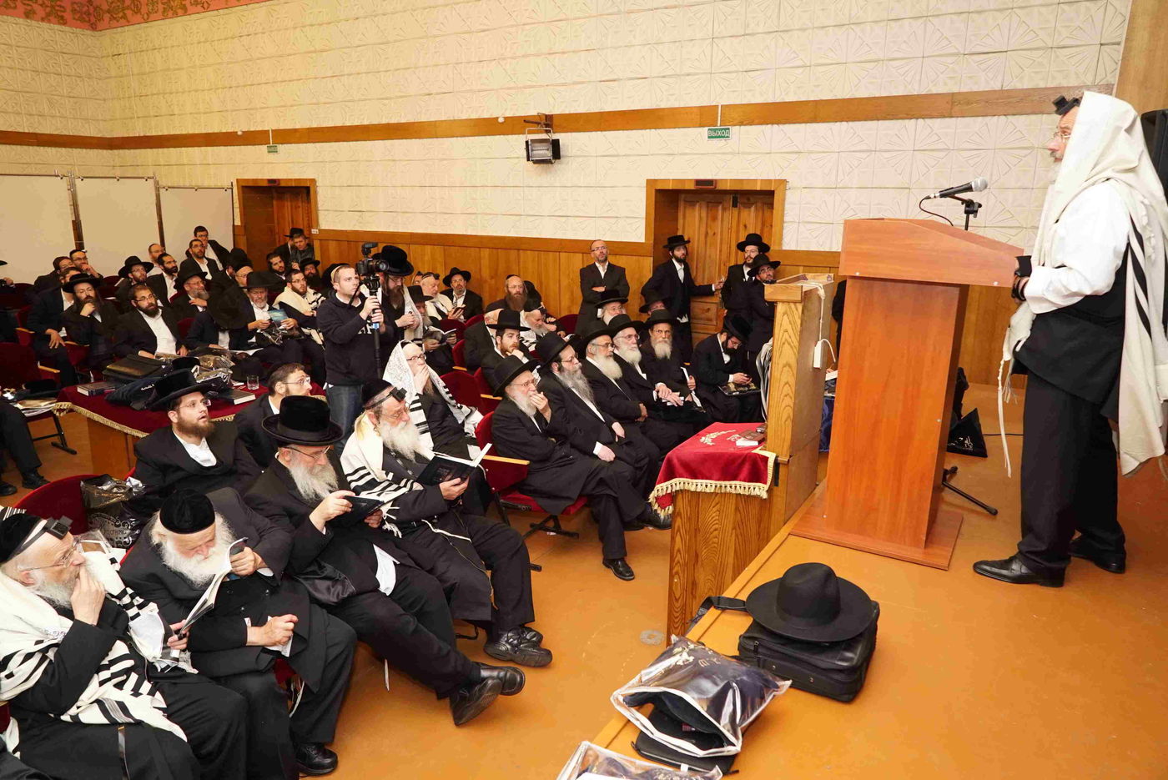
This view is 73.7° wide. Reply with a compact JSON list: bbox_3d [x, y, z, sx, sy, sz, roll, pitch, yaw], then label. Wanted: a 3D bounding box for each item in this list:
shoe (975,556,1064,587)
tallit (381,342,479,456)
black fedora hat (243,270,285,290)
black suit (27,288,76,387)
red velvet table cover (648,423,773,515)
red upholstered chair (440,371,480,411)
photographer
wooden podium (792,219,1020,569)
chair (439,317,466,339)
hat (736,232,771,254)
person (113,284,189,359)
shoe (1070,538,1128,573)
[{"bbox_3d":[1.683,0.670,2.989,0.300,0.105,0.110,6,15,20],"label":"shoe"},{"bbox_3d":[-1.064,0.035,5.310,0.520,0.770,0.640,8,16,28],"label":"tallit"},{"bbox_3d":[-3.047,-1.031,7.400,0.330,0.140,0.360,-7,16,-27],"label":"black fedora hat"},{"bbox_3d":[-4.721,-0.367,7.086,0.620,0.880,0.560,9,16,31],"label":"black suit"},{"bbox_3d":[0.734,0.379,3.925,0.590,0.410,0.680,9,16,30],"label":"red velvet table cover"},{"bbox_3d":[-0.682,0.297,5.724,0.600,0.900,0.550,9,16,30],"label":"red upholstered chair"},{"bbox_3d":[-1.584,-0.025,5.347,0.500,1.690,0.520,11,17,35],"label":"photographer"},{"bbox_3d":[1.365,-0.035,3.279,0.708,1.324,0.639,9,16,31],"label":"wooden podium"},{"bbox_3d":[-1.213,-0.321,8.181,0.600,0.900,0.550,9,16,30],"label":"chair"},{"bbox_3d":[1.435,-1.250,6.620,0.300,0.140,0.350,4,10,25],"label":"hat"},{"bbox_3d":[-3.745,-0.269,7.018,0.800,1.310,0.600,11,17,35],"label":"person"},{"bbox_3d":[2.085,0.651,3.230,0.106,0.108,0.295,-12,19,-43],"label":"shoe"}]

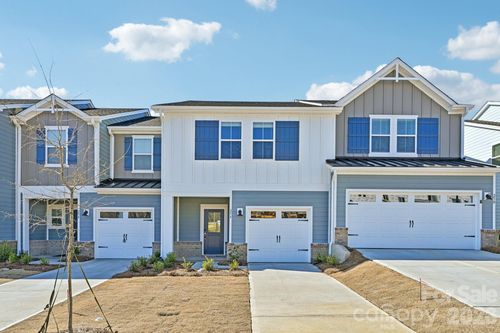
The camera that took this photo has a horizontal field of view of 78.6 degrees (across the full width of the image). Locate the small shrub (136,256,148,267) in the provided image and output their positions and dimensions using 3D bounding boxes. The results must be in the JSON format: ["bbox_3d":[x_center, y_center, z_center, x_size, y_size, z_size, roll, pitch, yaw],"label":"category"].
[{"bbox_3d":[-4.083,3.618,11.600,0.418,0.399,0.420,0,0,0],"label":"small shrub"}]

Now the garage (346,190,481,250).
[{"bbox_3d":[6.236,2.047,11.630,5.071,2.260,0.120,0,0,0],"label":"garage"}]

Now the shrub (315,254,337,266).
[{"bbox_3d":[2.707,3.370,10.950,0.780,0.430,0.500,0,0,0],"label":"shrub"}]

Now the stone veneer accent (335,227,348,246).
[{"bbox_3d":[3.356,2.578,11.200,0.510,0.730,0.180,0,0,0],"label":"stone veneer accent"}]

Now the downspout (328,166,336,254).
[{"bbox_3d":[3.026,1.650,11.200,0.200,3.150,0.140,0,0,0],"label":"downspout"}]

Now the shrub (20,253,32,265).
[{"bbox_3d":[-8.270,3.404,11.300,0.450,0.450,0.440,0,0,0],"label":"shrub"}]

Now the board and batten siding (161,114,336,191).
[{"bbox_3d":[-0.060,-0.572,12.250,6.911,3.176,0.150,0,0,0],"label":"board and batten siding"}]

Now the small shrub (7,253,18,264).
[{"bbox_3d":[-9.468,3.675,12.200,0.439,0.479,0.450,0,0,0],"label":"small shrub"}]

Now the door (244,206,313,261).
[{"bbox_3d":[1.159,2.684,12.000,2.580,2.200,0.140,0,0,0],"label":"door"}]

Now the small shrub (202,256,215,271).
[{"bbox_3d":[-1.531,3.566,11.200,0.422,0.532,0.420,0,0,0],"label":"small shrub"}]

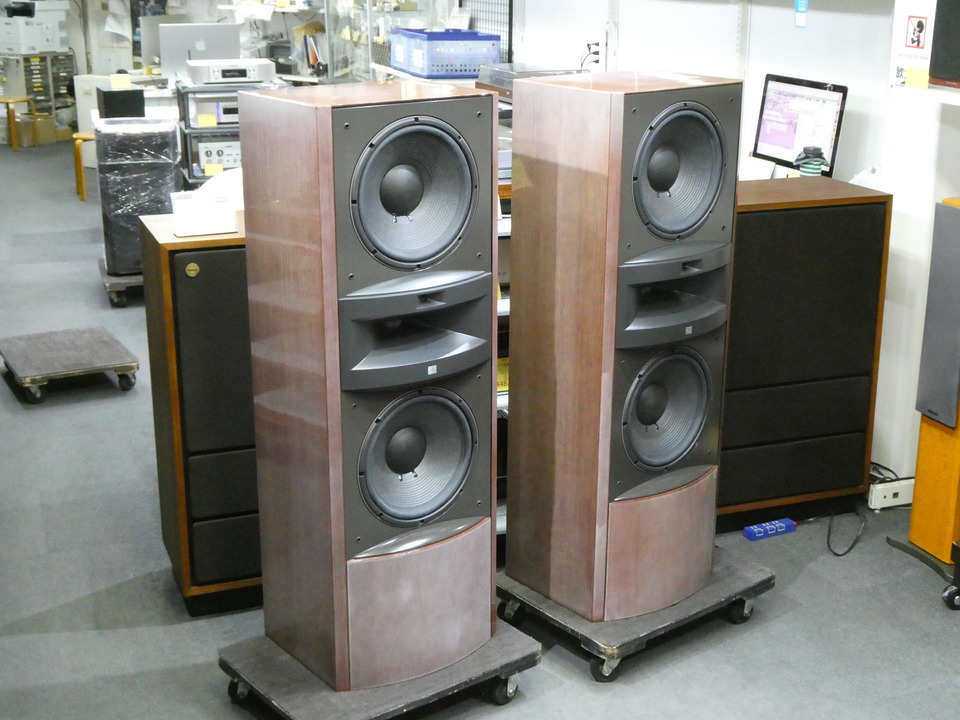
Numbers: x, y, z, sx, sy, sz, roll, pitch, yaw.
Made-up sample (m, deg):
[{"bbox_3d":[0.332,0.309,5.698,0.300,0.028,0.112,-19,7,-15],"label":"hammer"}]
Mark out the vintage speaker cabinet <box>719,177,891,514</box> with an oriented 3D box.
[{"bbox_3d":[0.811,-0.018,3.924,0.655,0.986,0.365,-6,18,-19],"label":"vintage speaker cabinet"}]

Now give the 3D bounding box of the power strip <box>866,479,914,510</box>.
[{"bbox_3d":[1.319,0.412,4.077,0.242,0.076,0.045,-6,18,-19],"label":"power strip"}]

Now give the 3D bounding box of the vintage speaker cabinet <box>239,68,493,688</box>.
[{"bbox_3d":[-0.210,0.053,2.822,0.430,1.233,0.376,-13,21,-36],"label":"vintage speaker cabinet"}]

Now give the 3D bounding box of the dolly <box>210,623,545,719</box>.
[{"bbox_3d":[-0.226,0.717,2.977,0.605,0.129,0.454,-13,22,-37],"label":"dolly"}]

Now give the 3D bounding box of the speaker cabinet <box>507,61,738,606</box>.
[{"bbox_3d":[0.357,-0.039,3.127,0.430,1.233,0.376,-14,22,-38],"label":"speaker cabinet"}]

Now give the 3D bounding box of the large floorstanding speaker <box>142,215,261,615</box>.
[{"bbox_3d":[-0.513,0.115,3.473,0.655,0.986,0.365,-7,18,-21],"label":"large floorstanding speaker"}]

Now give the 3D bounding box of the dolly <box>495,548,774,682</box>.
[{"bbox_3d":[0.390,0.612,3.326,0.605,0.129,0.454,-13,22,-37],"label":"dolly"}]

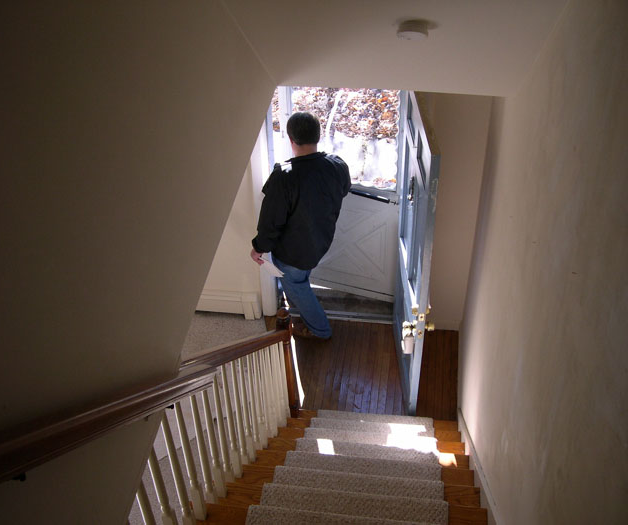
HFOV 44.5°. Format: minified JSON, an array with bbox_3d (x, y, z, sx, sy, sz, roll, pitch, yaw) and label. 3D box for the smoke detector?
[{"bbox_3d":[0.323,-0.759,2.519,0.105,0.038,0.105,4,-1,7],"label":"smoke detector"}]

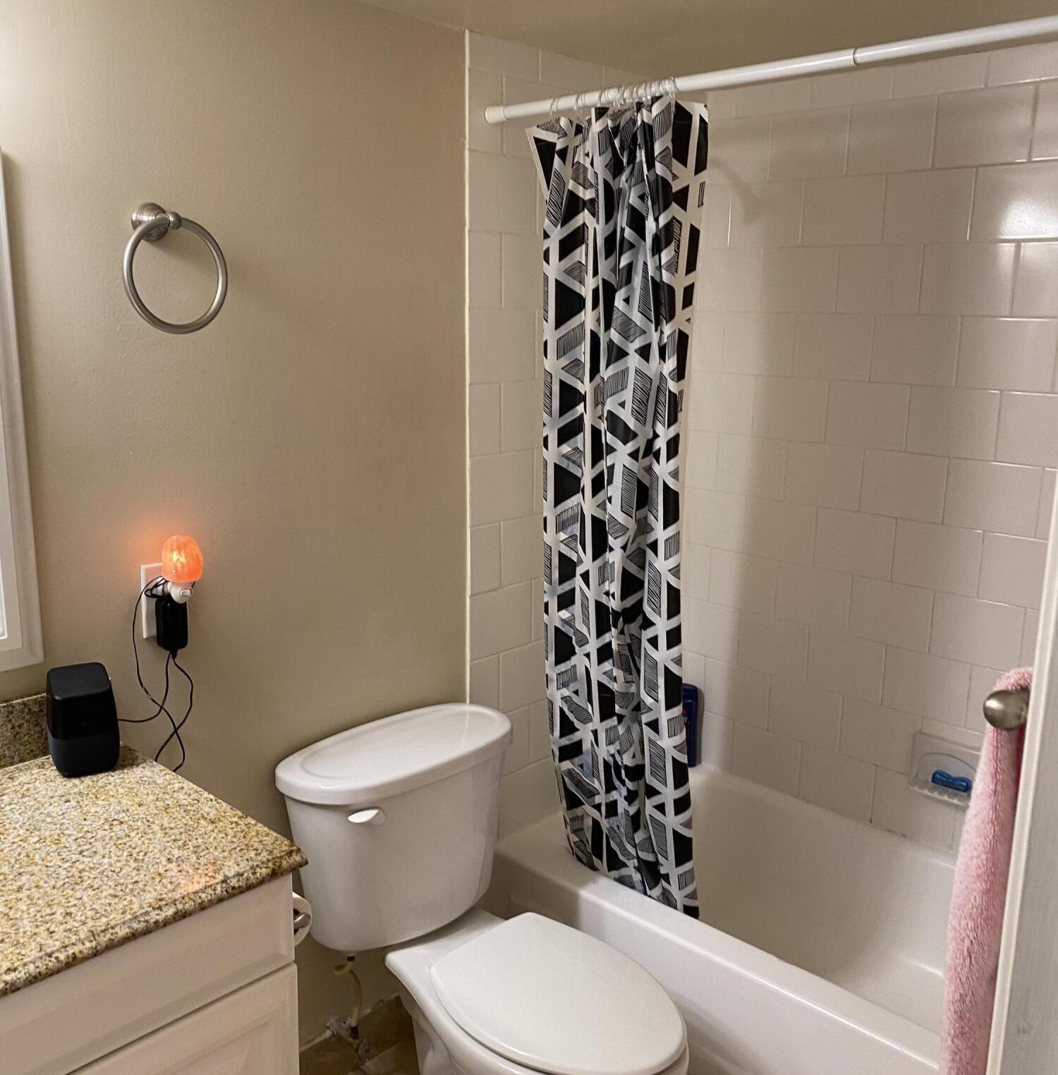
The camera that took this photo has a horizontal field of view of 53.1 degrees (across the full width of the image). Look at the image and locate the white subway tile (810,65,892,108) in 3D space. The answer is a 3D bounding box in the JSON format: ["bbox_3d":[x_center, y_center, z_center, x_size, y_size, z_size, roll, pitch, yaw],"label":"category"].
[{"bbox_3d":[0.730,-1.012,2.392,0.200,0.068,0.010,12,17,41],"label":"white subway tile"}]

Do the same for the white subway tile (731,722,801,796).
[{"bbox_3d":[0.628,0.580,2.798,0.198,0.150,0.009,12,17,42],"label":"white subway tile"}]

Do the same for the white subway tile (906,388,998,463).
[{"bbox_3d":[0.932,-0.252,2.330,0.198,0.151,0.009,12,17,42],"label":"white subway tile"}]

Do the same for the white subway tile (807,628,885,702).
[{"bbox_3d":[0.774,0.310,2.584,0.197,0.151,0.010,12,17,41],"label":"white subway tile"}]

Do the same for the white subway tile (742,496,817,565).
[{"bbox_3d":[0.638,-0.018,2.700,0.200,0.152,0.010,12,17,42],"label":"white subway tile"}]

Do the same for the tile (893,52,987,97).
[{"bbox_3d":[0.869,-0.974,2.240,0.198,0.068,0.009,12,17,42],"label":"tile"}]

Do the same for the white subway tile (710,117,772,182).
[{"bbox_3d":[0.509,-0.951,2.614,0.194,0.152,0.010,12,17,41],"label":"white subway tile"}]

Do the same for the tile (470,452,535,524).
[{"bbox_3d":[-0.064,-0.110,2.352,0.010,0.152,0.200,12,17,42],"label":"tile"}]

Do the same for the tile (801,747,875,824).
[{"bbox_3d":[0.774,0.611,2.664,0.198,0.150,0.009,12,17,42],"label":"tile"}]

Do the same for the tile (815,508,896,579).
[{"bbox_3d":[0.777,0.013,2.520,0.197,0.151,0.010,12,17,41],"label":"tile"}]

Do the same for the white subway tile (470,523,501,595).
[{"bbox_3d":[-0.098,0.046,2.327,0.008,0.152,0.094,13,17,43],"label":"white subway tile"}]

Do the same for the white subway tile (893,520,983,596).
[{"bbox_3d":[0.929,0.045,2.411,0.198,0.151,0.010,12,17,41],"label":"white subway tile"}]

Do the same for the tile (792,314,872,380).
[{"bbox_3d":[0.720,-0.450,2.503,0.198,0.151,0.010,12,17,41],"label":"tile"}]

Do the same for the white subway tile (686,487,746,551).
[{"bbox_3d":[0.485,-0.050,2.783,0.197,0.151,0.010,12,17,41],"label":"white subway tile"}]

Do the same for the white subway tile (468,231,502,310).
[{"bbox_3d":[-0.091,-0.553,2.199,0.010,0.151,0.090,12,17,41],"label":"white subway tile"}]

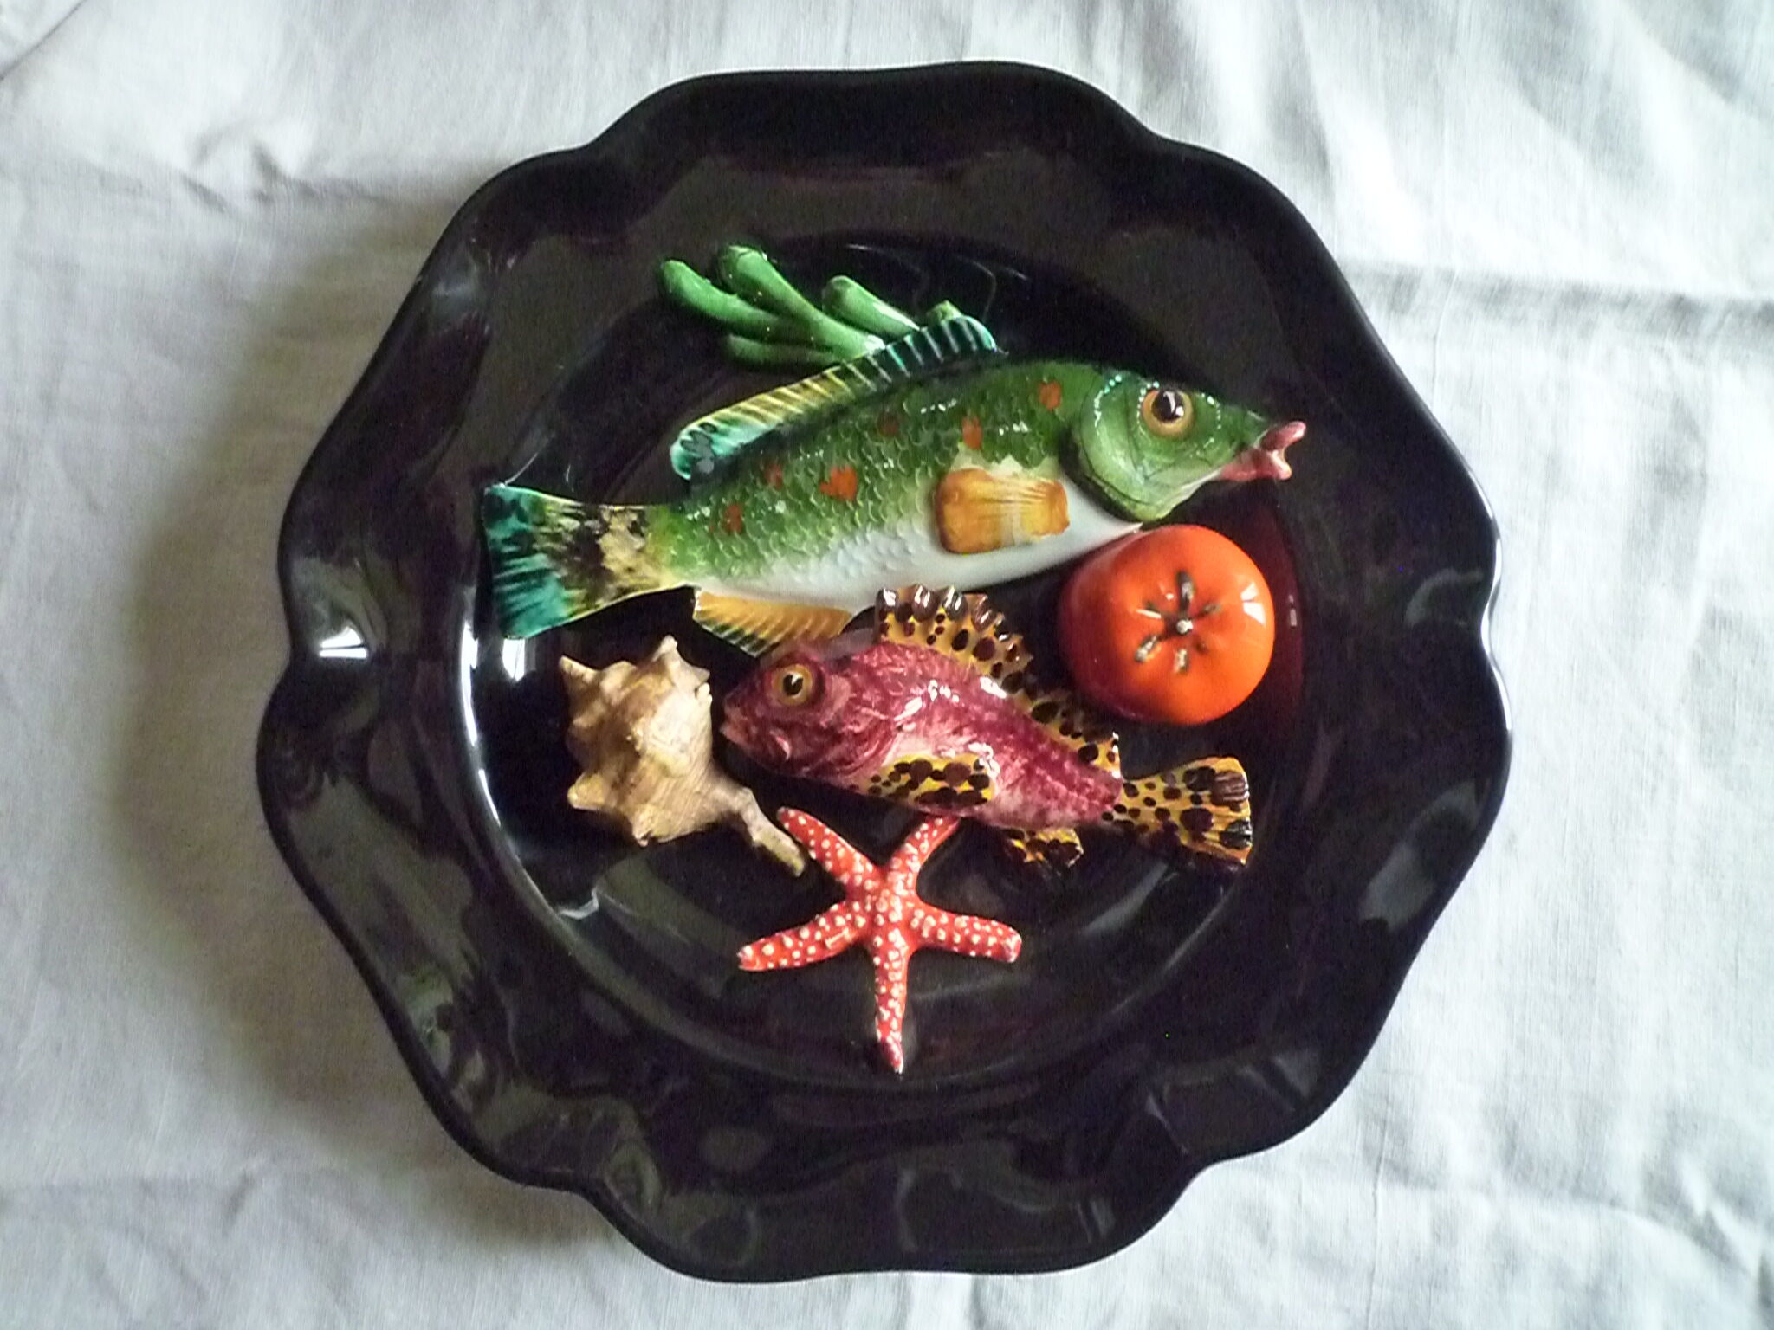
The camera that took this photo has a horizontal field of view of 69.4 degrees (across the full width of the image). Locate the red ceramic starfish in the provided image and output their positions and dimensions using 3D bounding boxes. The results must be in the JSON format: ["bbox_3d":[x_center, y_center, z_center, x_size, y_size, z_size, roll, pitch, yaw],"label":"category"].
[{"bbox_3d":[-0.002,0.084,0.391,0.086,0.017,0.080,2,88,0],"label":"red ceramic starfish"}]

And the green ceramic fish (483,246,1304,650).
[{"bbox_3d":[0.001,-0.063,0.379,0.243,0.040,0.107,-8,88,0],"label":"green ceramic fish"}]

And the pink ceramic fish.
[{"bbox_3d":[0.033,0.019,0.381,0.164,0.034,0.077,10,88,0],"label":"pink ceramic fish"}]

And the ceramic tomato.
[{"bbox_3d":[0.083,-0.012,0.377,0.059,0.045,0.059,0,88,0],"label":"ceramic tomato"}]

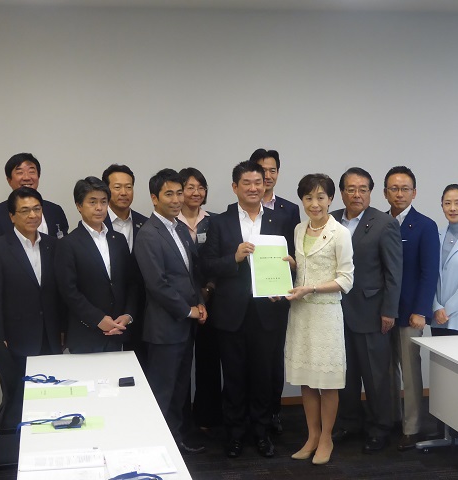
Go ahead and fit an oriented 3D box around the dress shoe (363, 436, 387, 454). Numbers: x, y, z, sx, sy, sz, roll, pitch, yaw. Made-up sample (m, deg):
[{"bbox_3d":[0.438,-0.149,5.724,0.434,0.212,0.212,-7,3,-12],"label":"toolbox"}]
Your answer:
[{"bbox_3d":[0.898,1.208,6.369,0.105,0.105,0.280,1,5,25],"label":"dress shoe"}]

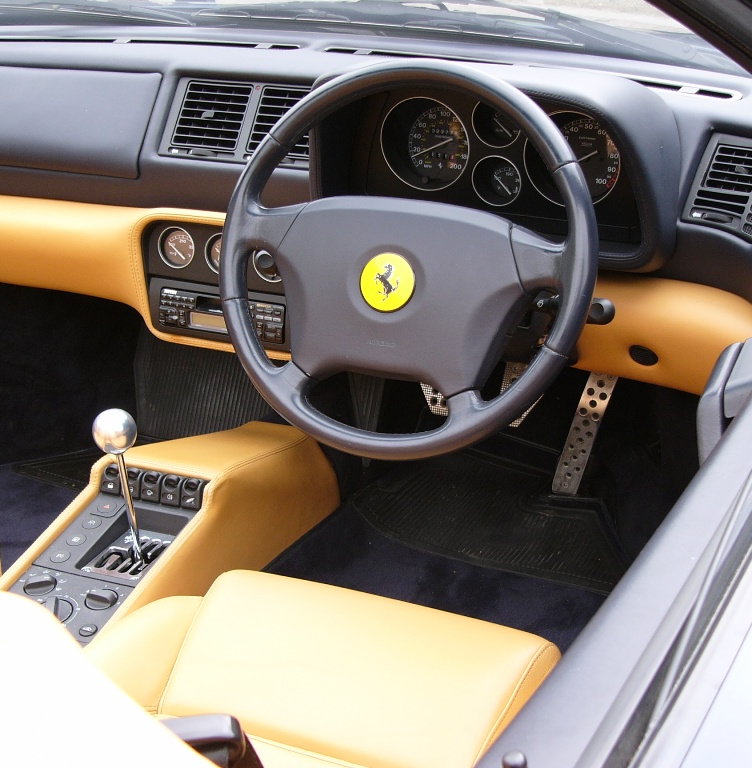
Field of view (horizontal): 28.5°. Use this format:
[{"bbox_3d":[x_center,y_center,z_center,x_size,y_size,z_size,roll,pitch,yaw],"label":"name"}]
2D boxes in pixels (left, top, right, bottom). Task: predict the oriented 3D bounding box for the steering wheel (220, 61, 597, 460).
[{"bbox_3d":[0.029,-0.116,1.411,0.380,0.380,0.085,10,0,22],"label":"steering wheel"}]

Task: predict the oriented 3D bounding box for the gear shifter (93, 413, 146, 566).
[{"bbox_3d":[-0.273,0.115,1.614,0.048,0.193,0.048,8,31,23],"label":"gear shifter"}]

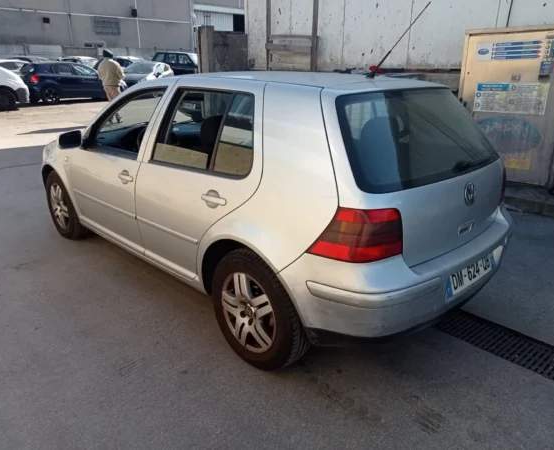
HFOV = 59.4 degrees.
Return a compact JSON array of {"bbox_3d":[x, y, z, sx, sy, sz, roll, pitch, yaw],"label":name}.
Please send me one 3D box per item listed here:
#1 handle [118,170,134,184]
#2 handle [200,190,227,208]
[{"bbox_3d":[-0.956,-0.300,3.068,0.050,0.090,0.205,-16,25,-40],"label":"handle"},{"bbox_3d":[-0.324,-0.128,2.442,0.060,0.090,0.200,-12,22,-42],"label":"handle"}]

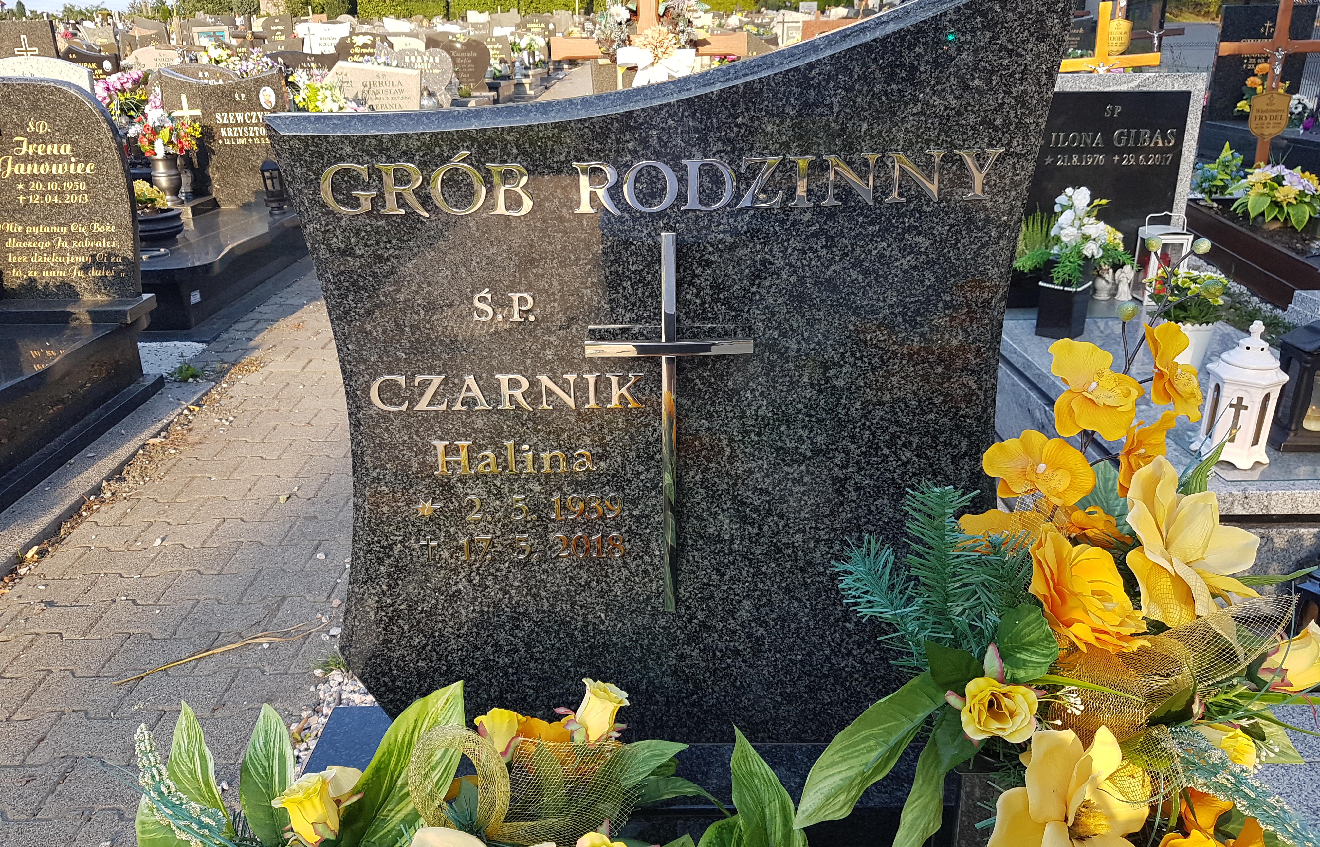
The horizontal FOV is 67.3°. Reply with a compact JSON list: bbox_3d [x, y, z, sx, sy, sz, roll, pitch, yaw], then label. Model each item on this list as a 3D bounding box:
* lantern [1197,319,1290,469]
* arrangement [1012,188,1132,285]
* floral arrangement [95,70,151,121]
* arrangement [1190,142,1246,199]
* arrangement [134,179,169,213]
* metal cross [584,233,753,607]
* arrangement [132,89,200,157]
[{"bbox_3d":[1.231,-0.069,2.089,0.150,0.304,0.135,15,28,34],"label":"lantern"},{"bbox_3d":[1.200,-0.545,2.881,0.320,0.265,0.250,1,23,6],"label":"arrangement"},{"bbox_3d":[-3.889,-2.366,7.143,0.380,0.330,0.310,-6,23,-10],"label":"floral arrangement"},{"bbox_3d":[3.027,-1.375,5.384,0.270,0.270,0.220,2,23,8],"label":"arrangement"},{"bbox_3d":[-2.440,-1.082,4.730,0.180,0.145,0.170,-1,23,1],"label":"arrangement"},{"bbox_3d":[0.015,0.017,1.391,0.227,0.569,0.042,-1,21,1],"label":"metal cross"},{"bbox_3d":[-2.602,-1.577,5.217,0.325,0.335,0.290,-6,23,-10],"label":"arrangement"}]

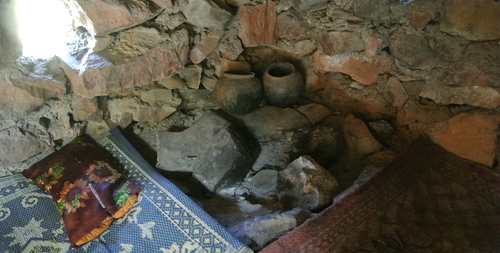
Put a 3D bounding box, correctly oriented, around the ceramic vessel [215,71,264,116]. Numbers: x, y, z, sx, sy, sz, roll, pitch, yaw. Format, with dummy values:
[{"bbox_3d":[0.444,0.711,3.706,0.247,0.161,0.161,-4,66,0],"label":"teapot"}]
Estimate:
[{"bbox_3d":[-0.054,-0.156,1.860,0.229,0.196,0.229,3,23,-1],"label":"ceramic vessel"}]

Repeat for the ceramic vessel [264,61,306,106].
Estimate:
[{"bbox_3d":[0.169,-0.191,1.930,0.208,0.193,0.208,0,33,0],"label":"ceramic vessel"}]

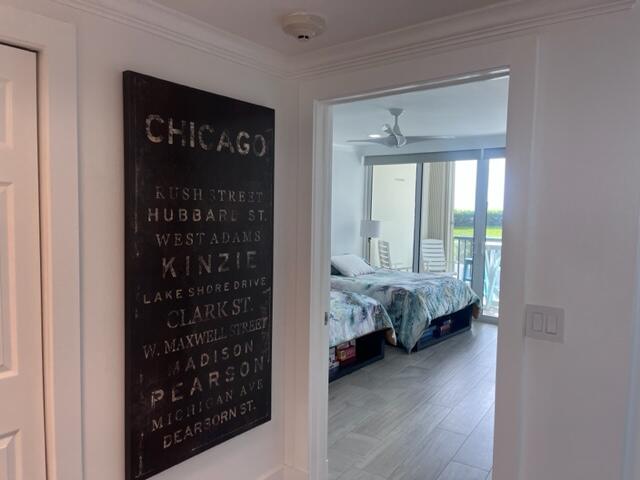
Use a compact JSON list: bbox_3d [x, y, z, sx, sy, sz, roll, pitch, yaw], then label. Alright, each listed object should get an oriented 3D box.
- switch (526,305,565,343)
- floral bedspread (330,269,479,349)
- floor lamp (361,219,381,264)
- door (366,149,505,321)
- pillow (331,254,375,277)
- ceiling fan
[{"bbox_3d":[0.771,0.288,1.654,0.118,0.117,0.012,4,4,38],"label":"switch"},{"bbox_3d":[0.790,0.756,6.302,2.000,0.680,1.780,4,4,38],"label":"floral bedspread"},{"bbox_3d":[0.788,0.075,7.553,0.340,0.770,0.340,4,4,38],"label":"floor lamp"},{"bbox_3d":[1.811,-0.080,7.156,2.700,2.430,0.130,4,4,38],"label":"door"},{"bbox_3d":[0.429,0.310,6.634,0.460,0.170,0.620,40,25,30],"label":"pillow"},{"bbox_3d":[0.805,-1.193,5.136,1.280,0.410,1.250,4,4,38],"label":"ceiling fan"}]

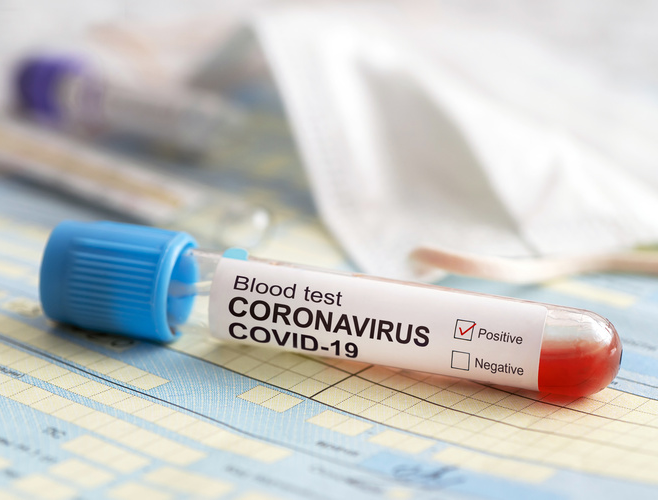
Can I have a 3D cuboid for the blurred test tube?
[{"bbox_3d":[-0.048,-0.035,0.378,0.080,0.017,0.017,18,4,43],"label":"blurred test tube"}]

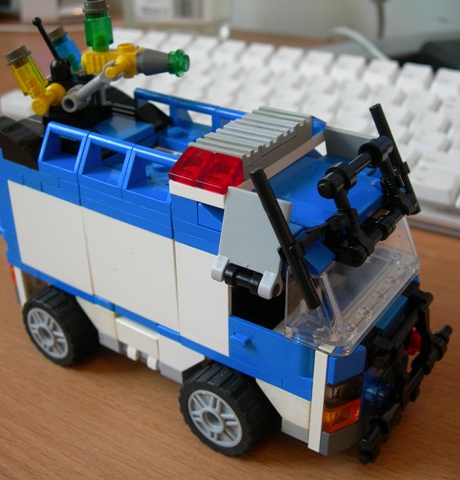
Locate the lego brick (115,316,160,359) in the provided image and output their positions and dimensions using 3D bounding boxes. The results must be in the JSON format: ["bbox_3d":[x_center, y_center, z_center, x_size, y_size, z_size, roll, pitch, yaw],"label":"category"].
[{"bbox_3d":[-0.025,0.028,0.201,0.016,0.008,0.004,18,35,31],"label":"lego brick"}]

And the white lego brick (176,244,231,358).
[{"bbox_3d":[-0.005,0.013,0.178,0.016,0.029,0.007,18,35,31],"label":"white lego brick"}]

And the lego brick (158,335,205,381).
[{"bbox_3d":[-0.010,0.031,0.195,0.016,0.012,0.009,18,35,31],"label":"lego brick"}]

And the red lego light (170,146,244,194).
[{"bbox_3d":[-0.005,-0.016,0.162,0.016,0.006,0.008,18,35,31],"label":"red lego light"}]

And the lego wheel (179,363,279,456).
[{"bbox_3d":[0.000,0.043,0.188,0.024,0.024,0.014,18,35,31],"label":"lego wheel"}]

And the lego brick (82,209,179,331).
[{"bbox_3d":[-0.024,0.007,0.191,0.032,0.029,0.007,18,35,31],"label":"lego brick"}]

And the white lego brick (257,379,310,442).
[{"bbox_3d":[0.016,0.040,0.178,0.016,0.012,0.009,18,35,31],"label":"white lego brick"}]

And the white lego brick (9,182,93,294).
[{"bbox_3d":[-0.050,-0.002,0.207,0.032,0.029,0.007,18,35,31],"label":"white lego brick"}]

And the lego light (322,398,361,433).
[{"bbox_3d":[0.027,0.042,0.169,0.006,0.008,0.008,18,35,31],"label":"lego light"}]

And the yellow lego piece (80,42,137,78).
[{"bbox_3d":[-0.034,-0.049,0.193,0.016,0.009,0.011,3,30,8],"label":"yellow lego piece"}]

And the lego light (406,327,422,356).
[{"bbox_3d":[0.048,0.027,0.189,0.004,0.008,0.008,18,35,31],"label":"lego light"}]

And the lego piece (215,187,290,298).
[{"bbox_3d":[0.005,0.000,0.156,0.016,0.022,0.004,18,19,31],"label":"lego piece"}]

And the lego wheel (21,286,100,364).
[{"bbox_3d":[-0.052,0.026,0.221,0.024,0.024,0.014,18,35,31],"label":"lego wheel"}]

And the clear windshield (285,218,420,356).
[{"bbox_3d":[0.033,0.006,0.172,0.015,0.019,0.047,18,35,31],"label":"clear windshield"}]

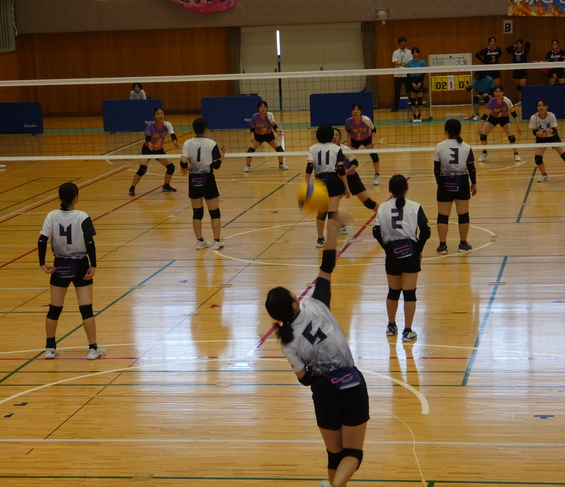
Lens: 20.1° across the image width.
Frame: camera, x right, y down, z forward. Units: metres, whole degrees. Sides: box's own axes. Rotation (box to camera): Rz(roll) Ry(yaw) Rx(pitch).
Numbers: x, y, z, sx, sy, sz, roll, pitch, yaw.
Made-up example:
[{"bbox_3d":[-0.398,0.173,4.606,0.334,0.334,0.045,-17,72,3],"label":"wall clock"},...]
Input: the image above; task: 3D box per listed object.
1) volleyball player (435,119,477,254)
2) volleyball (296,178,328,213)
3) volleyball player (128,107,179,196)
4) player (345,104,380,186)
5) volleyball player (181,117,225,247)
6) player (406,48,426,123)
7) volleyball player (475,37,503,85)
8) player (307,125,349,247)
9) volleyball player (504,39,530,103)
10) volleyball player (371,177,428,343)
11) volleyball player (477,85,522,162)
[{"bbox_3d":[2.122,-0.720,19.607,0.520,1.613,0.360,-1,10,10],"label":"volleyball player"},{"bbox_3d":[0.200,-0.311,10.500,0.203,0.203,0.203,-1,9,12],"label":"volleyball"},{"bbox_3d":[-2.088,-1.505,25.802,0.740,1.377,0.580,-5,10,-16],"label":"volleyball player"},{"bbox_3d":[1.270,-1.586,25.630,0.580,1.282,0.560,-2,9,2],"label":"player"},{"bbox_3d":[-1.024,-0.793,20.754,0.560,1.685,0.450,-1,10,13],"label":"volleyball player"},{"bbox_3d":[3.057,-3.607,36.225,0.470,1.685,0.330,-2,9,7],"label":"player"},{"bbox_3d":[5.141,-4.233,39.394,0.660,1.705,0.360,-2,9,6],"label":"volleyball player"},{"bbox_3d":[0.590,-0.730,20.280,0.550,1.559,0.400,1,10,20],"label":"player"},{"bbox_3d":[5.814,-4.206,39.265,0.620,1.630,0.380,-1,9,12],"label":"volleyball player"},{"bbox_3d":[1.132,0.129,15.021,0.540,1.532,0.450,-1,10,10],"label":"volleyball player"},{"bbox_3d":[3.810,-2.111,27.983,0.760,1.324,0.560,-2,9,6],"label":"volleyball player"}]

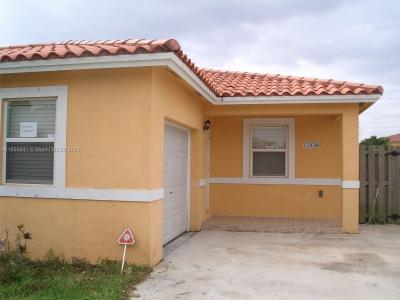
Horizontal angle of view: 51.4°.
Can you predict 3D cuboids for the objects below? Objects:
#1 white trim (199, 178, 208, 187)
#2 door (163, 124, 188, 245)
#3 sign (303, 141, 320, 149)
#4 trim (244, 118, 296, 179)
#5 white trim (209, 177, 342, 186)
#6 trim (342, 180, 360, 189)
[{"bbox_3d":[0.107,0.734,9.477,0.049,0.154,0.926,0,-2,11],"label":"white trim"},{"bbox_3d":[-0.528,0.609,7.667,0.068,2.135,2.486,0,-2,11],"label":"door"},{"bbox_3d":[2.693,-0.130,10.033,0.390,0.166,0.029,0,-2,11],"label":"sign"},{"bbox_3d":[1.686,-0.050,10.211,1.273,1.478,0.068,0,-2,11],"label":"trim"},{"bbox_3d":[1.848,0.763,10.165,3.266,0.154,0.049,0,-2,11],"label":"white trim"},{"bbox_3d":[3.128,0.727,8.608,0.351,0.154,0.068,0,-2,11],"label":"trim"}]

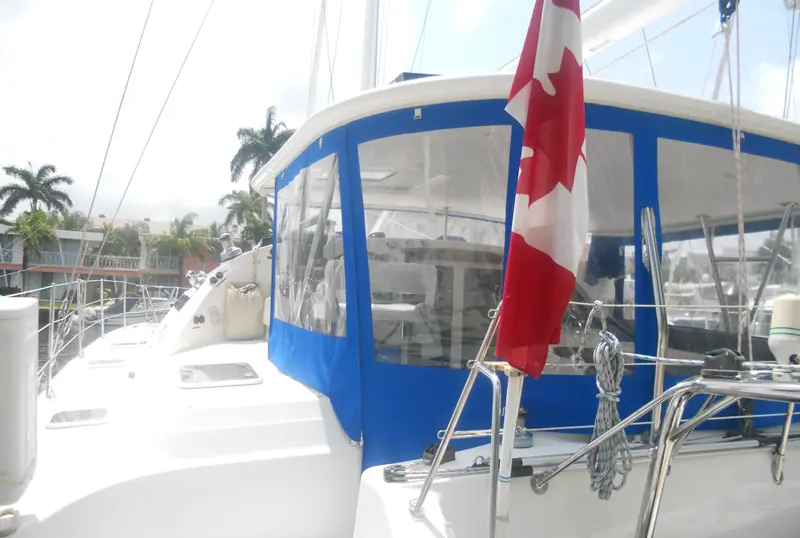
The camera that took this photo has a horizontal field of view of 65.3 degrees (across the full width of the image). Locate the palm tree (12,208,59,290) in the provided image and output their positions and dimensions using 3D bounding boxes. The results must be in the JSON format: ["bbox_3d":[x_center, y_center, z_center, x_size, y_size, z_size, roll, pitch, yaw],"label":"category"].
[{"bbox_3d":[-27.450,-0.980,47.000,3.700,7.000,3.700,1,-1,0],"label":"palm tree"}]

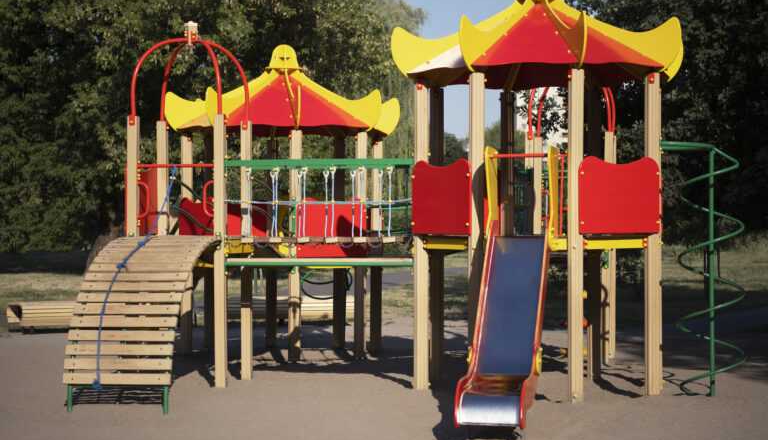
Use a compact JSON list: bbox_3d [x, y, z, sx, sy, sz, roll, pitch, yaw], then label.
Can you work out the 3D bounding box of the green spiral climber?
[{"bbox_3d":[2.860,0.432,14.399,0.780,2.280,0.650,0,0,12],"label":"green spiral climber"}]

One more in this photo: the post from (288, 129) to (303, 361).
[{"bbox_3d":[-0.981,0.299,17.680,0.108,2.569,0.108,0,0,-11],"label":"post"}]

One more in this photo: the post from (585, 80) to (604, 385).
[{"bbox_3d":[2.086,0.143,15.804,0.108,2.868,0.108,0,0,34],"label":"post"}]

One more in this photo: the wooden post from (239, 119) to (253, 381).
[{"bbox_3d":[-1.441,0.320,16.828,0.110,2.722,0.110,0,-1,11],"label":"wooden post"}]

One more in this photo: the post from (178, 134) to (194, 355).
[{"bbox_3d":[-2.302,0.302,18.584,0.108,2.569,0.108,0,0,-11],"label":"post"}]

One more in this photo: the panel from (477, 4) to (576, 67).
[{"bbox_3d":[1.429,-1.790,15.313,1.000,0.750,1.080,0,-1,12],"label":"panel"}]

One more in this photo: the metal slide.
[{"bbox_3d":[0.980,0.825,12.872,0.520,1.422,2.185,0,0,10],"label":"metal slide"}]

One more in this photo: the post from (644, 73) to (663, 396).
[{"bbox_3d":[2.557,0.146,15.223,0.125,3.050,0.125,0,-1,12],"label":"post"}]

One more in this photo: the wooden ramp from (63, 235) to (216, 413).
[{"bbox_3d":[-2.181,0.900,14.841,0.950,1.530,2.300,0,-1,7],"label":"wooden ramp"}]

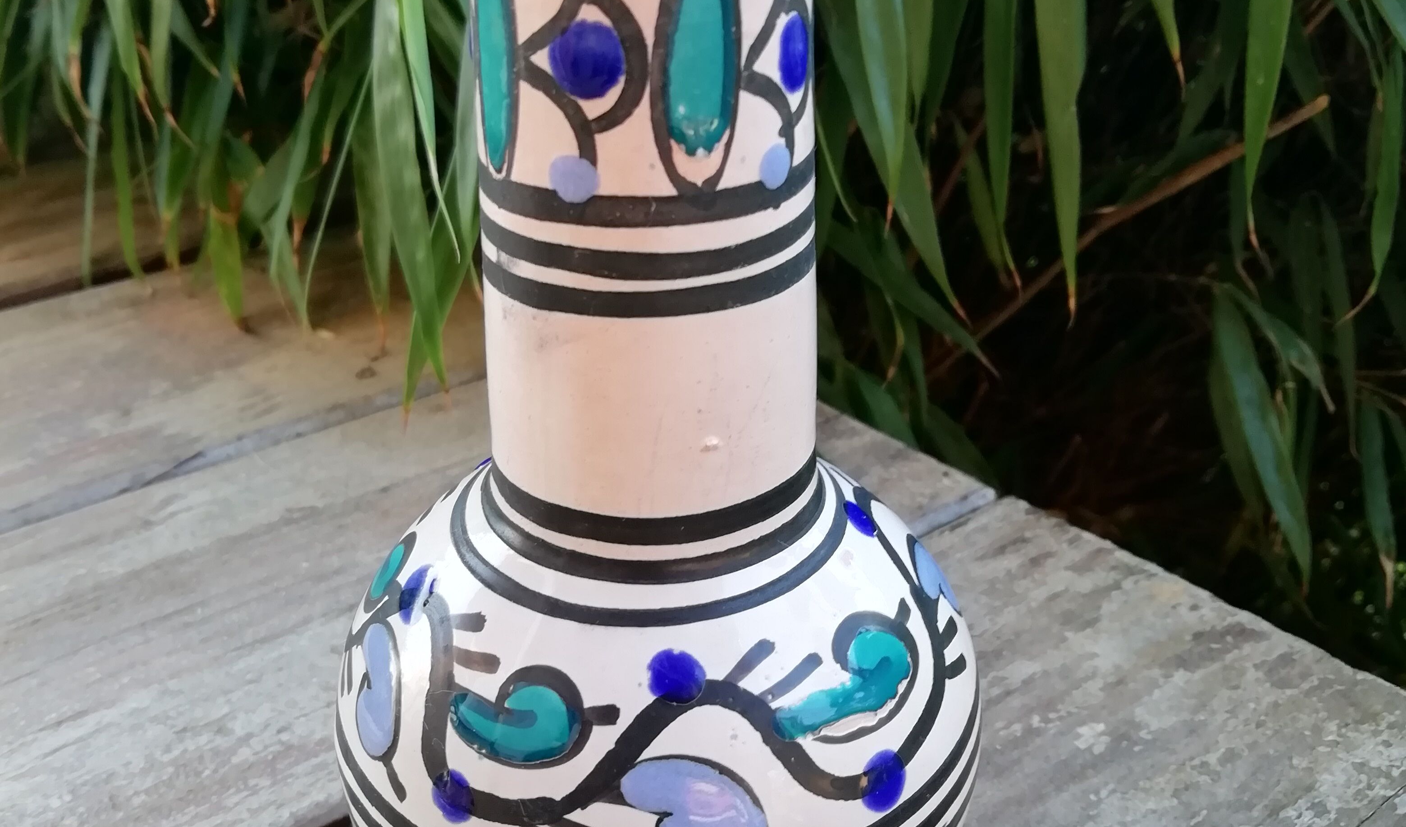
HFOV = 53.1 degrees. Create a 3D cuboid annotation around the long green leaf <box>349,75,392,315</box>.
[{"bbox_3d":[-0.106,-0.069,0.454,0.012,0.083,0.009,-4,29,-14],"label":"long green leaf"}]

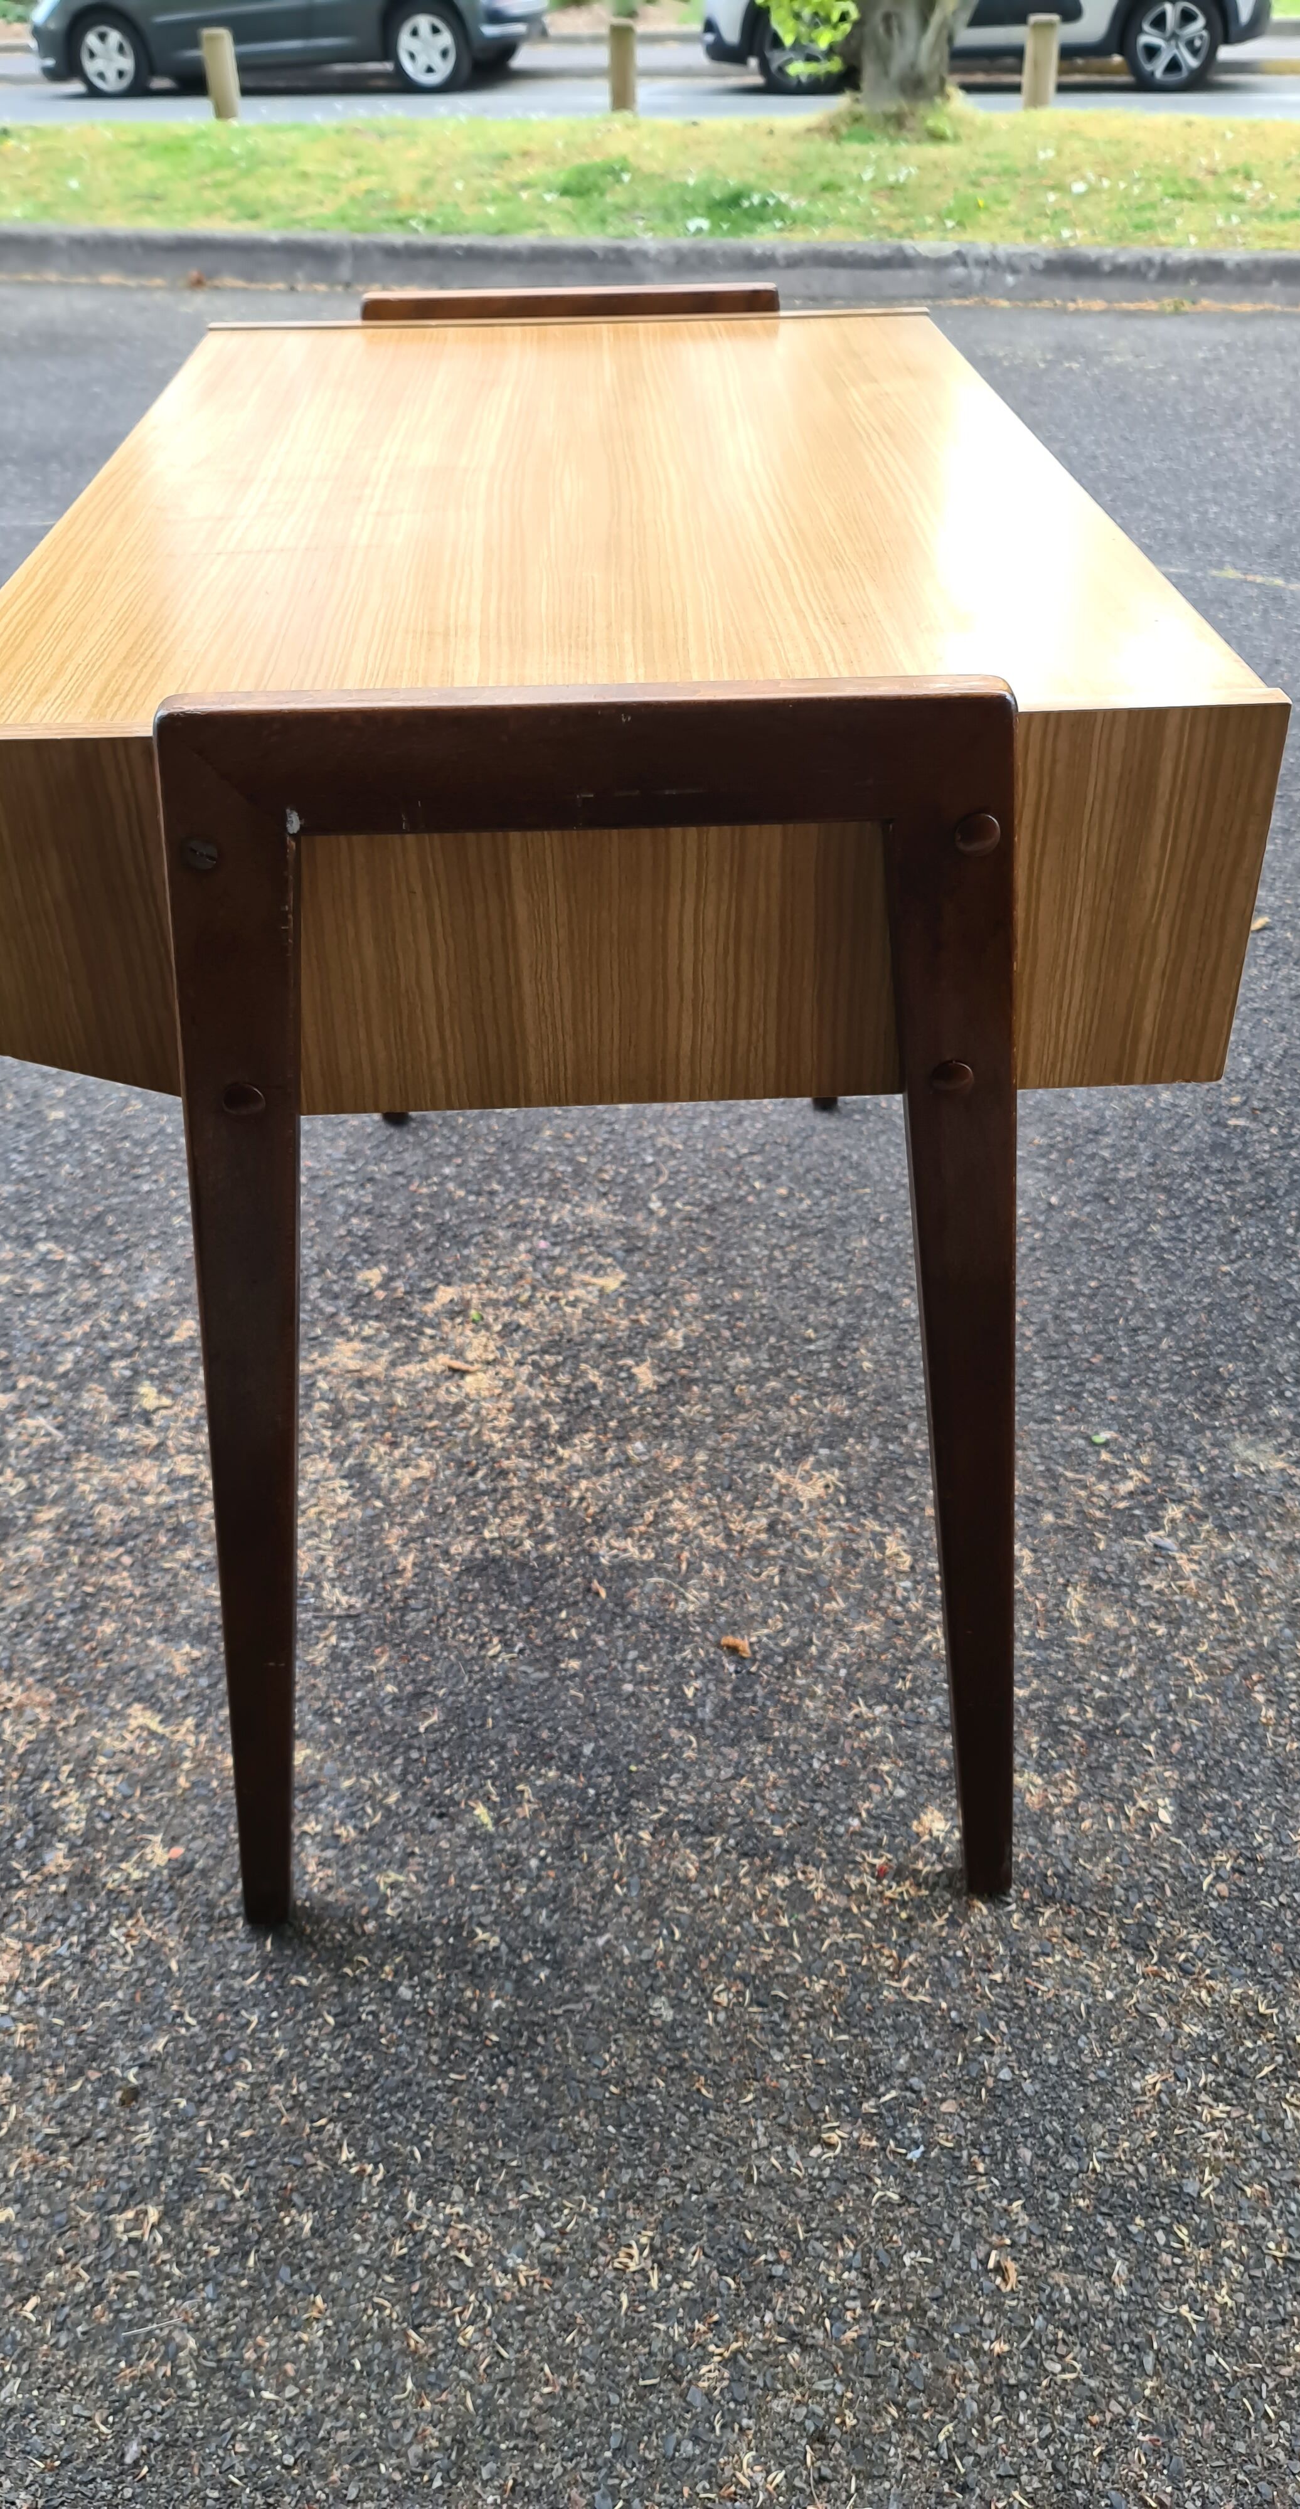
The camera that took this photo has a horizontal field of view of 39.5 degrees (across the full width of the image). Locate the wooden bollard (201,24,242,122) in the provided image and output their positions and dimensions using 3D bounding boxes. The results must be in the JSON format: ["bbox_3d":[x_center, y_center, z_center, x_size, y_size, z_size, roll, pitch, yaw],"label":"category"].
[{"bbox_3d":[-2.527,-6.978,10.731,0.158,0.460,0.158,-7,37,-9],"label":"wooden bollard"}]

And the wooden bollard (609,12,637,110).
[{"bbox_3d":[-0.151,-6.792,10.381,0.158,0.460,0.158,-1,36,0],"label":"wooden bollard"}]

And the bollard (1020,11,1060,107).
[{"bbox_3d":[2.160,-6.575,10.031,0.158,0.460,0.158,5,37,9],"label":"bollard"}]

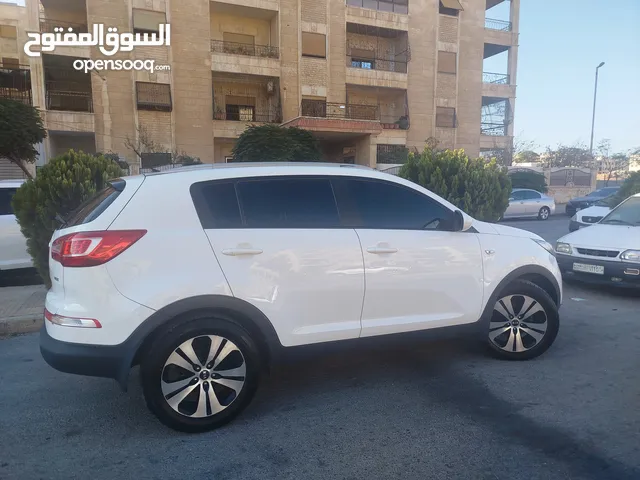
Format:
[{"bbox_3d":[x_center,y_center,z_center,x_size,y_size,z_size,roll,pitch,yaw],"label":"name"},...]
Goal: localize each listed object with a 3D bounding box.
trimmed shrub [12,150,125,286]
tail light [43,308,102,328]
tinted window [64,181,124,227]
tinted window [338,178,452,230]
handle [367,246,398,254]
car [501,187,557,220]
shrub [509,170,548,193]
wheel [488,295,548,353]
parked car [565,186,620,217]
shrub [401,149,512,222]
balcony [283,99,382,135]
[{"bbox_3d":[-3.015,-0.183,5.366,1.240,1.746,1.240,-3,7,-25],"label":"trimmed shrub"},{"bbox_3d":[-1.408,0.448,2.513,0.320,0.100,0.360,-3,6,-26],"label":"tail light"},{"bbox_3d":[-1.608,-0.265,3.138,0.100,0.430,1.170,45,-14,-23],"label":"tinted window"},{"bbox_3d":[0.588,-0.262,3.332,0.970,0.400,0.070,-3,-12,-26],"label":"tinted window"},{"bbox_3d":[0.439,0.071,3.147,0.245,0.047,0.060,-3,6,-26],"label":"handle"},{"bbox_3d":[8.364,-1.615,19.906,4.500,1.450,1.760,-3,7,-25],"label":"car"},{"bbox_3d":[11.242,-2.622,24.246,2.245,2.271,2.245,-3,7,-25],"label":"shrub"},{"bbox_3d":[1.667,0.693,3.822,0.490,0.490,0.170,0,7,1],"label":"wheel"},{"bbox_3d":[14.688,-1.889,22.233,4.500,1.460,1.780,-2,6,-19],"label":"parked car"},{"bbox_3d":[2.381,-0.582,7.846,1.964,1.968,1.755,-3,7,-25],"label":"shrub"},{"bbox_3d":[0.581,-5.978,22.549,4.350,1.380,2.800,-2,6,-19],"label":"balcony"}]

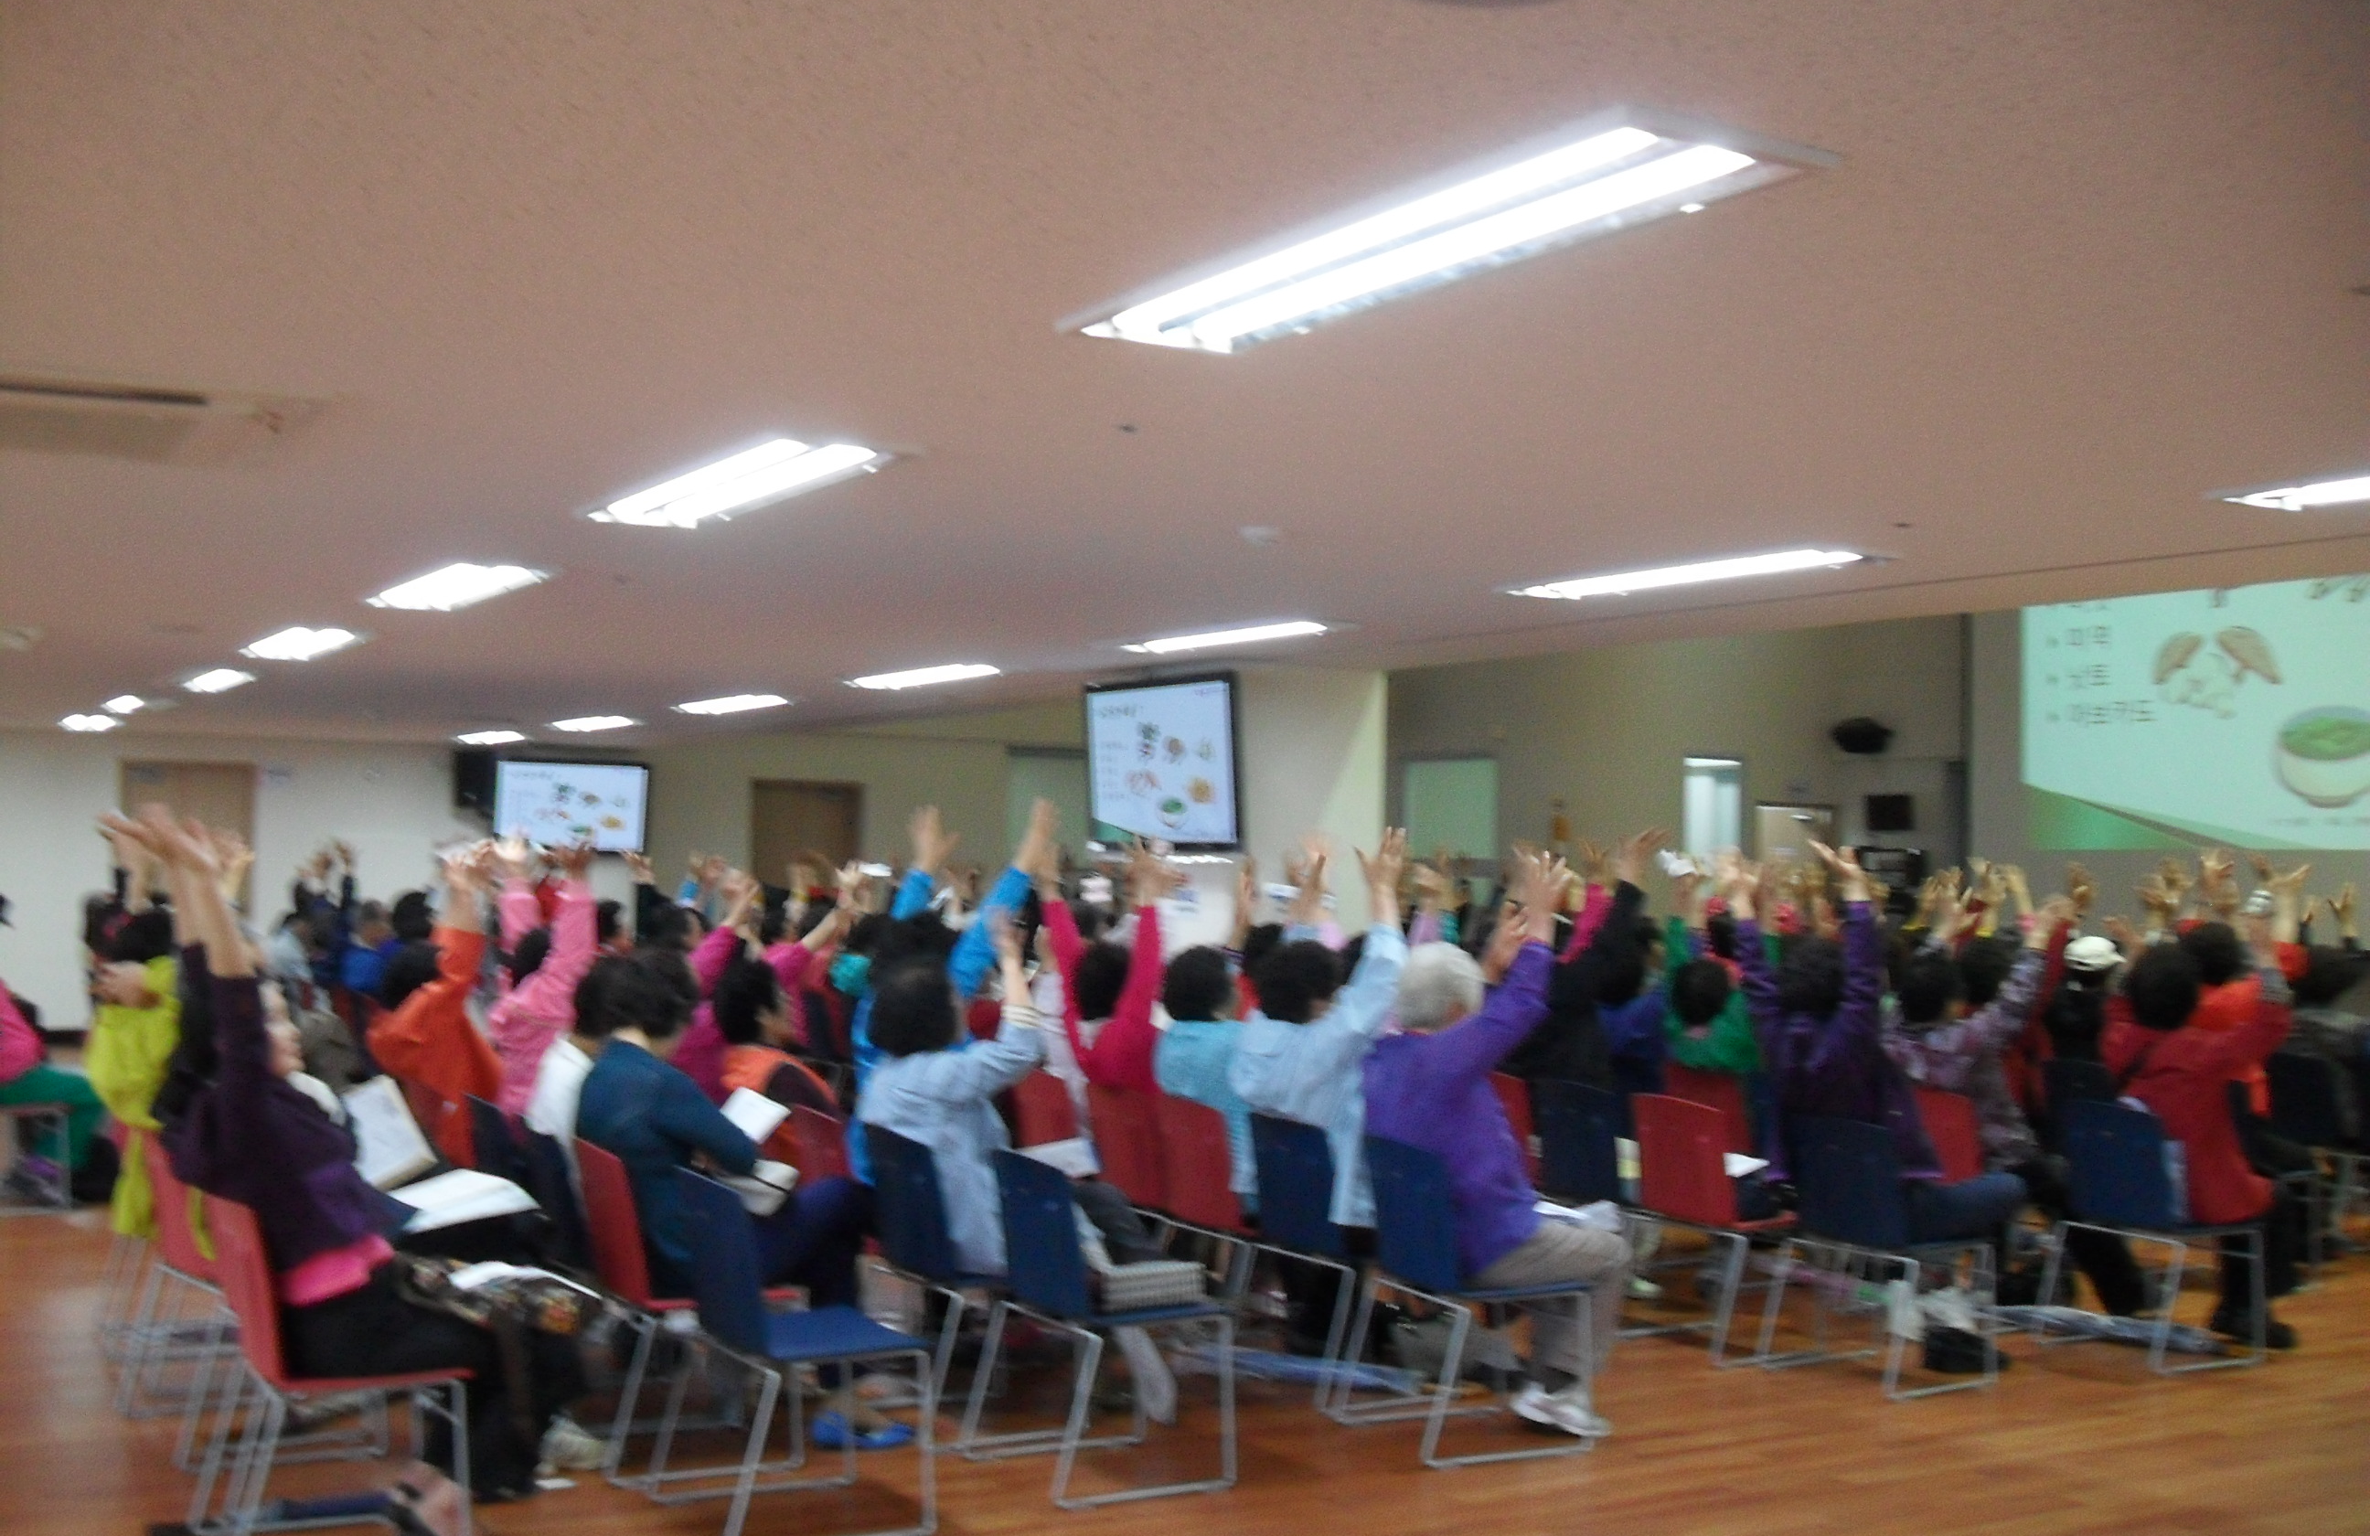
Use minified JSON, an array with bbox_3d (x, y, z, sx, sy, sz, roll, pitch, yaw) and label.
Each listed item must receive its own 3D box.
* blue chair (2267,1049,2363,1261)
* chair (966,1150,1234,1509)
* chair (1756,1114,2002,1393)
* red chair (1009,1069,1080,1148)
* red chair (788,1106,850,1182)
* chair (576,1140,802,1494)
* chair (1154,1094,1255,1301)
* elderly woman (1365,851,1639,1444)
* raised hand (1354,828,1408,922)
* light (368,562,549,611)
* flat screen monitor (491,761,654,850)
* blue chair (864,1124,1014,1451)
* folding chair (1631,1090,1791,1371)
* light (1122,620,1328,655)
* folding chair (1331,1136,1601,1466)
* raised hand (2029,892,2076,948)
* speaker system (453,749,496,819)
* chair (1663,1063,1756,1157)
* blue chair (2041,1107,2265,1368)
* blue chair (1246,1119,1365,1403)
[{"bbox_3d":[4.878,1.639,10.282,0.500,0.799,0.505,2,-2,-30],"label":"blue chair"},{"bbox_3d":[-0.215,1.417,6.211,0.535,0.800,0.535,3,-3,-30],"label":"chair"},{"bbox_3d":[2.213,1.524,7.621,0.535,0.800,0.535,3,-3,-30],"label":"chair"},{"bbox_3d":[-0.340,1.511,8.698,0.520,0.810,0.520,3,-3,-30],"label":"red chair"},{"bbox_3d":[-0.931,1.443,7.258,0.535,0.800,0.535,3,-3,-30],"label":"red chair"},{"bbox_3d":[-1.327,1.384,6.277,0.500,0.799,0.505,2,-2,-30],"label":"chair"},{"bbox_3d":[0.208,1.485,7.755,0.520,0.810,0.520,3,-3,-30],"label":"chair"},{"bbox_3d":[0.879,1.050,6.734,0.740,1.620,0.550,2,-3,-26],"label":"elderly woman"},{"bbox_3d":[0.576,0.312,7.031,0.150,0.270,0.100,5,0,25],"label":"raised hand"},{"bbox_3d":[-2.323,-0.575,7.623,0.290,0.080,1.220,3,-3,-32],"label":"light"},{"bbox_3d":[-4.777,0.303,18.651,1.230,0.690,0.090,2,9,-30],"label":"flat screen monitor"},{"bbox_3d":[-0.620,1.426,6.761,0.520,0.810,0.520,3,-3,-34],"label":"blue chair"},{"bbox_3d":[1.792,1.532,8.064,0.535,0.800,0.535,3,-3,-31],"label":"folding chair"},{"bbox_3d":[0.148,-0.462,8.332,0.300,0.070,1.220,2,-2,-30],"label":"light"},{"bbox_3d":[0.775,1.433,6.602,0.500,0.799,0.505,2,-2,-23],"label":"folding chair"},{"bbox_3d":[3.164,0.558,8.750,0.130,0.200,0.140,3,-3,-30],"label":"raised hand"},{"bbox_3d":[-5.675,0.111,19.200,0.360,0.500,0.360,3,-3,-35],"label":"speaker system"},{"bbox_3d":[2.212,1.567,9.608,0.500,0.799,0.505,2,-2,-29],"label":"chair"},{"bbox_3d":[3.292,1.572,8.162,0.520,0.810,0.520,3,-3,-27],"label":"blue chair"},{"bbox_3d":[0.484,1.473,7.296,0.520,0.810,0.520,3,-3,-31],"label":"blue chair"}]

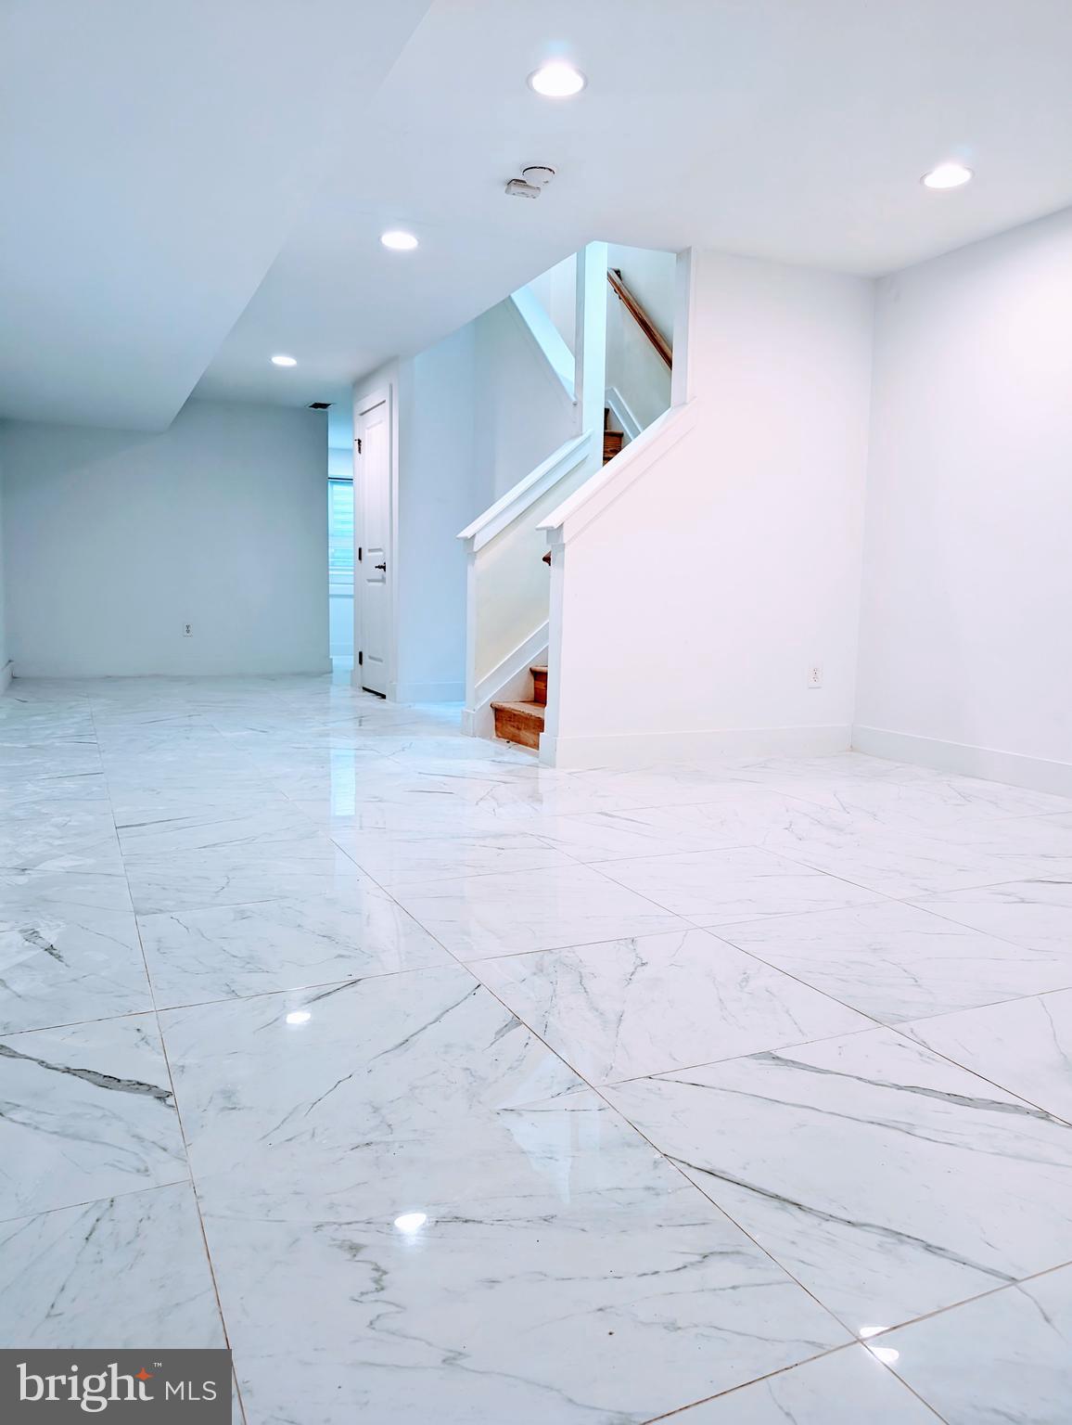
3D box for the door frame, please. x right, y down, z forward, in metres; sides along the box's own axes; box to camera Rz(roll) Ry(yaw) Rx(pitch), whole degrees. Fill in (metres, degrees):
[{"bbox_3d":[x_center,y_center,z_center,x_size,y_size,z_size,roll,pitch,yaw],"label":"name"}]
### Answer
[{"bbox_3d":[-1.154,-1.214,7.396,0.120,2.150,1.070,-2,8,-25],"label":"door frame"}]

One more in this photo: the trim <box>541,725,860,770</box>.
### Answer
[{"bbox_3d":[0.856,0.161,4.745,1.690,0.138,0.017,-2,8,-25],"label":"trim"}]

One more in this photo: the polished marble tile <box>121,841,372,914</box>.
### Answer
[{"bbox_3d":[-0.796,0.442,2.726,0.606,0.010,0.584,-2,8,-25],"label":"polished marble tile"}]

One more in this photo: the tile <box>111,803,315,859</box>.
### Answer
[{"bbox_3d":[-1.043,0.374,3.243,0.606,0.010,0.584,-2,8,-25],"label":"tile"}]

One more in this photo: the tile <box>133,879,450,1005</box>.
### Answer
[{"bbox_3d":[-0.549,0.509,2.208,0.606,0.010,0.584,-2,8,-25],"label":"tile"}]

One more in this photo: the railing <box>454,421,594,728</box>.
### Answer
[{"bbox_3d":[-0.066,-0.711,5.432,0.725,1.665,0.200,-2,8,-25],"label":"railing"}]

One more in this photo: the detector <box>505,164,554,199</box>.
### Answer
[{"bbox_3d":[-0.007,-1.997,3.720,0.132,0.045,0.190,-2,8,-25],"label":"detector"}]

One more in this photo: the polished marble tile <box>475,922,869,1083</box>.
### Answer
[{"bbox_3d":[0.245,0.557,1.950,0.606,0.010,0.584,-2,8,-25],"label":"polished marble tile"}]

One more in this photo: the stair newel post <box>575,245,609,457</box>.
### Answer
[{"bbox_3d":[0.308,-1.968,5.421,0.117,1.130,0.115,-2,8,-25],"label":"stair newel post"}]

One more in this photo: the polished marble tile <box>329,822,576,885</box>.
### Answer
[{"bbox_3d":[-0.249,0.422,2.985,0.606,0.010,0.584,-2,8,-25],"label":"polished marble tile"}]

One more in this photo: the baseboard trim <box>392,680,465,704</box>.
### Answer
[{"bbox_3d":[-0.721,-0.143,6.977,0.535,0.142,0.017,-2,8,-25],"label":"baseboard trim"}]

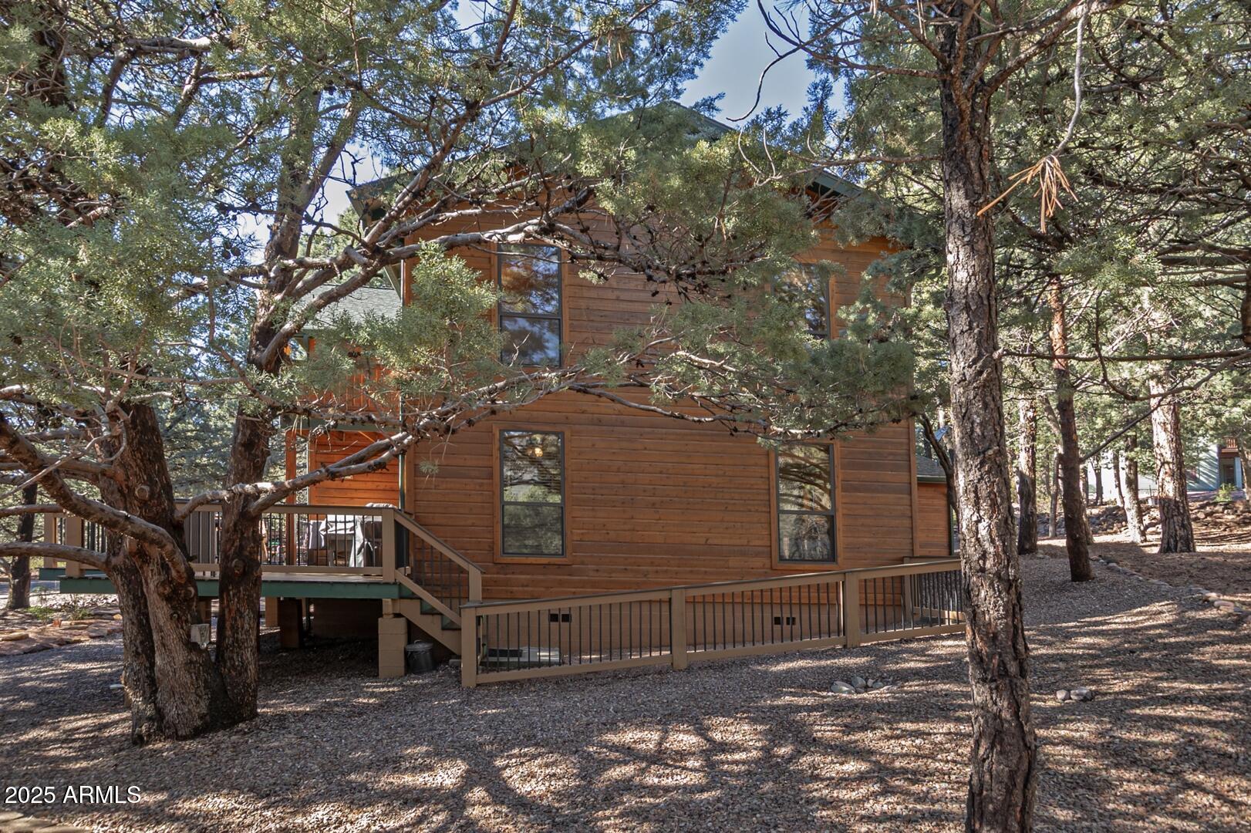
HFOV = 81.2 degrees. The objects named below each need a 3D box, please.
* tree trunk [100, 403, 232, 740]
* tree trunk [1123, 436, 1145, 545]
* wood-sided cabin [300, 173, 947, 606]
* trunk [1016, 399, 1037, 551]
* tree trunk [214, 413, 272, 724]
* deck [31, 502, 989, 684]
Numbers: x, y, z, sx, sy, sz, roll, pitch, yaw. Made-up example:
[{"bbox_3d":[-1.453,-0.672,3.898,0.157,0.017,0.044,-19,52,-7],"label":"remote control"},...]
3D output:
[{"bbox_3d":[-4.384,1.469,7.000,0.980,3.050,0.780,0,-4,0],"label":"tree trunk"},{"bbox_3d":[14.296,2.061,20.500,0.480,3.100,0.450,0,-4,0],"label":"tree trunk"},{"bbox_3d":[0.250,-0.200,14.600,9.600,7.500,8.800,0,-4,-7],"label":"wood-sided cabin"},{"bbox_3d":[9.790,1.503,17.800,0.480,3.800,0.470,0,-4,0],"label":"trunk"},{"bbox_3d":[-3.803,1.511,7.250,0.480,3.000,0.460,0,-4,0],"label":"tree trunk"},{"bbox_3d":[-1.550,2.170,10.000,10.800,2.000,3.800,0,-4,-7],"label":"deck"}]

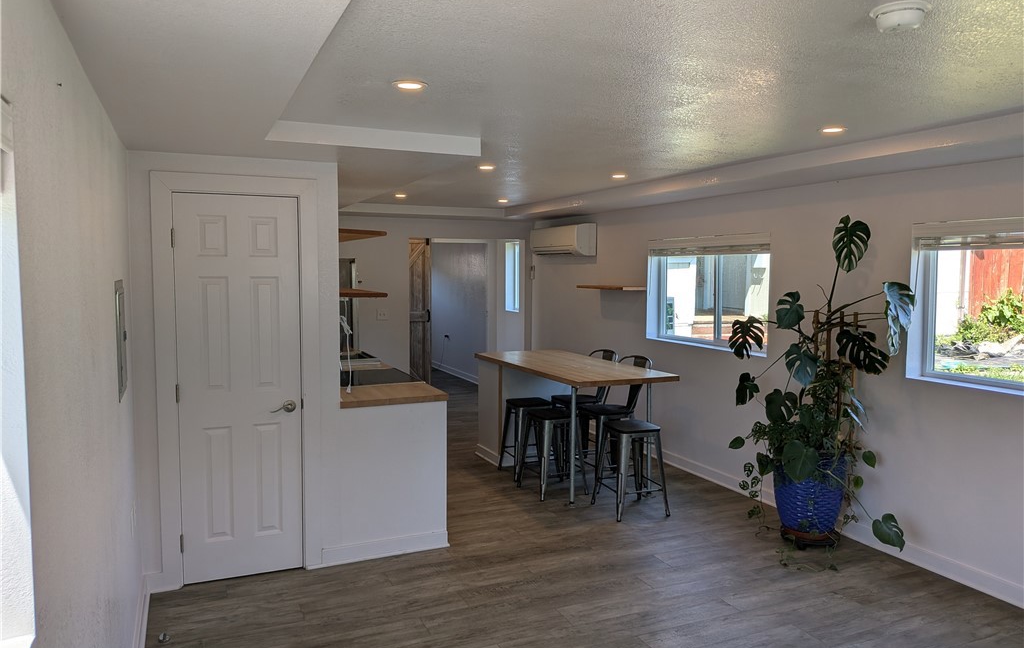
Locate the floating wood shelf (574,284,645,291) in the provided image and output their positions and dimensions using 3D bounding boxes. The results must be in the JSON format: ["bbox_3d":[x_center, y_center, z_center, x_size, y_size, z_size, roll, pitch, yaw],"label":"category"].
[{"bbox_3d":[0.920,-0.340,6.678,0.252,0.027,0.825,-2,5,-25],"label":"floating wood shelf"}]

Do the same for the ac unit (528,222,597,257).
[{"bbox_3d":[0.529,-0.875,7.532,0.222,0.318,1.035,-2,5,-25],"label":"ac unit"}]

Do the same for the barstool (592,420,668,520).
[{"bbox_3d":[0.822,0.994,4.917,0.405,0.605,0.405,-1,5,-21],"label":"barstool"}]

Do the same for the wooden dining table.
[{"bbox_3d":[0.433,0.769,5.783,0.822,0.914,1.860,-2,5,-25],"label":"wooden dining table"}]

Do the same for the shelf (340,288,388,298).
[{"bbox_3d":[-1.149,-0.214,4.681,0.270,0.024,1.530,-2,5,-25],"label":"shelf"}]

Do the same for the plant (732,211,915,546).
[{"bbox_3d":[1.760,0.355,4.292,0.720,1.987,0.950,-2,5,-25],"label":"plant"}]

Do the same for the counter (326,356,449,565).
[{"bbox_3d":[-1.132,0.809,5.147,0.655,0.914,2.250,-2,5,-25],"label":"counter"}]

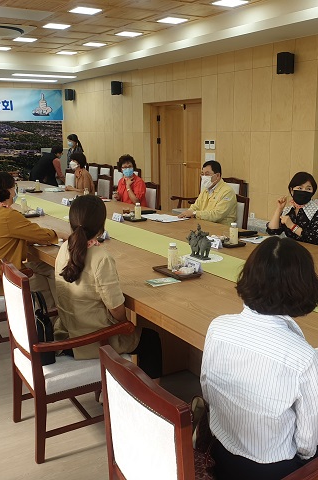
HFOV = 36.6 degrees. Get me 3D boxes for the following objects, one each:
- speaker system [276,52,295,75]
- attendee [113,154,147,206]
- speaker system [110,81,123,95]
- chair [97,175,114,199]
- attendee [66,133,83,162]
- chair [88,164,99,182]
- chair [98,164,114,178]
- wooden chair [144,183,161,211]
[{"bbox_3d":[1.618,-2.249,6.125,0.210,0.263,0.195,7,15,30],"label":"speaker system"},{"bbox_3d":[-0.409,-0.349,5.798,0.488,1.298,0.683,8,16,33],"label":"attendee"},{"bbox_3d":[-0.854,-3.052,9.677,0.180,0.260,0.170,10,16,38],"label":"speaker system"},{"bbox_3d":[-1.011,-0.439,7.133,0.575,0.995,0.579,-8,15,-30],"label":"chair"},{"bbox_3d":[-1.637,-1.281,9.367,0.332,1.542,0.449,-13,18,-42],"label":"attendee"},{"bbox_3d":[-1.582,-1.077,9.957,0.575,0.995,0.579,-8,15,-30],"label":"chair"},{"bbox_3d":[-1.178,-0.883,8.870,0.576,0.976,0.546,-10,16,-34],"label":"chair"},{"bbox_3d":[-0.337,-0.229,6.190,0.575,0.995,0.579,-8,15,-30],"label":"wooden chair"}]

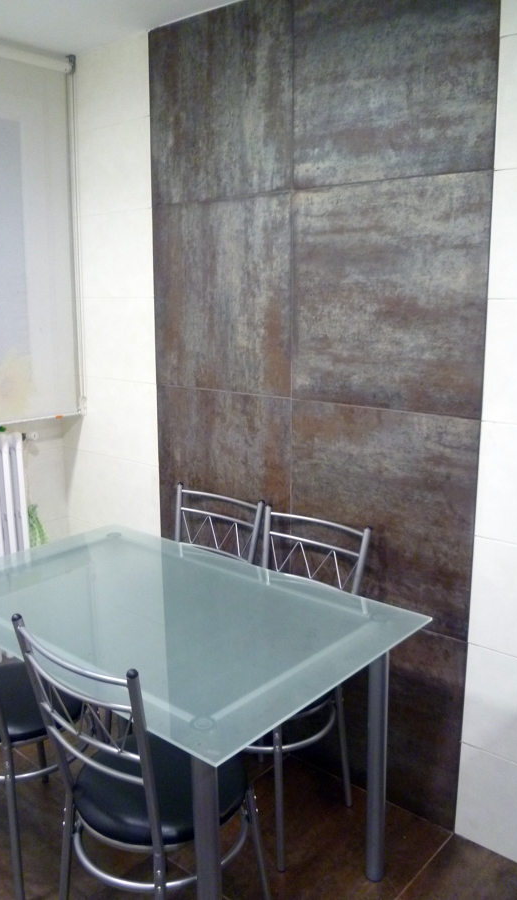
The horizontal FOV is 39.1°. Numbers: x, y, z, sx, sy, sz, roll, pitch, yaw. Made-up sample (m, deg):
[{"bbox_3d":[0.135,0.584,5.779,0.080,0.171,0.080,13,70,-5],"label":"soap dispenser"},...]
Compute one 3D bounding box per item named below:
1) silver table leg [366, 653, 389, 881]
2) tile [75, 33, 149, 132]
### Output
[{"bbox_3d":[0.311,0.771,1.847,0.058,0.750,0.058,10,15,39],"label":"silver table leg"},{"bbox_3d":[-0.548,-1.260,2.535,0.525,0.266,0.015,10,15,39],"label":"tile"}]

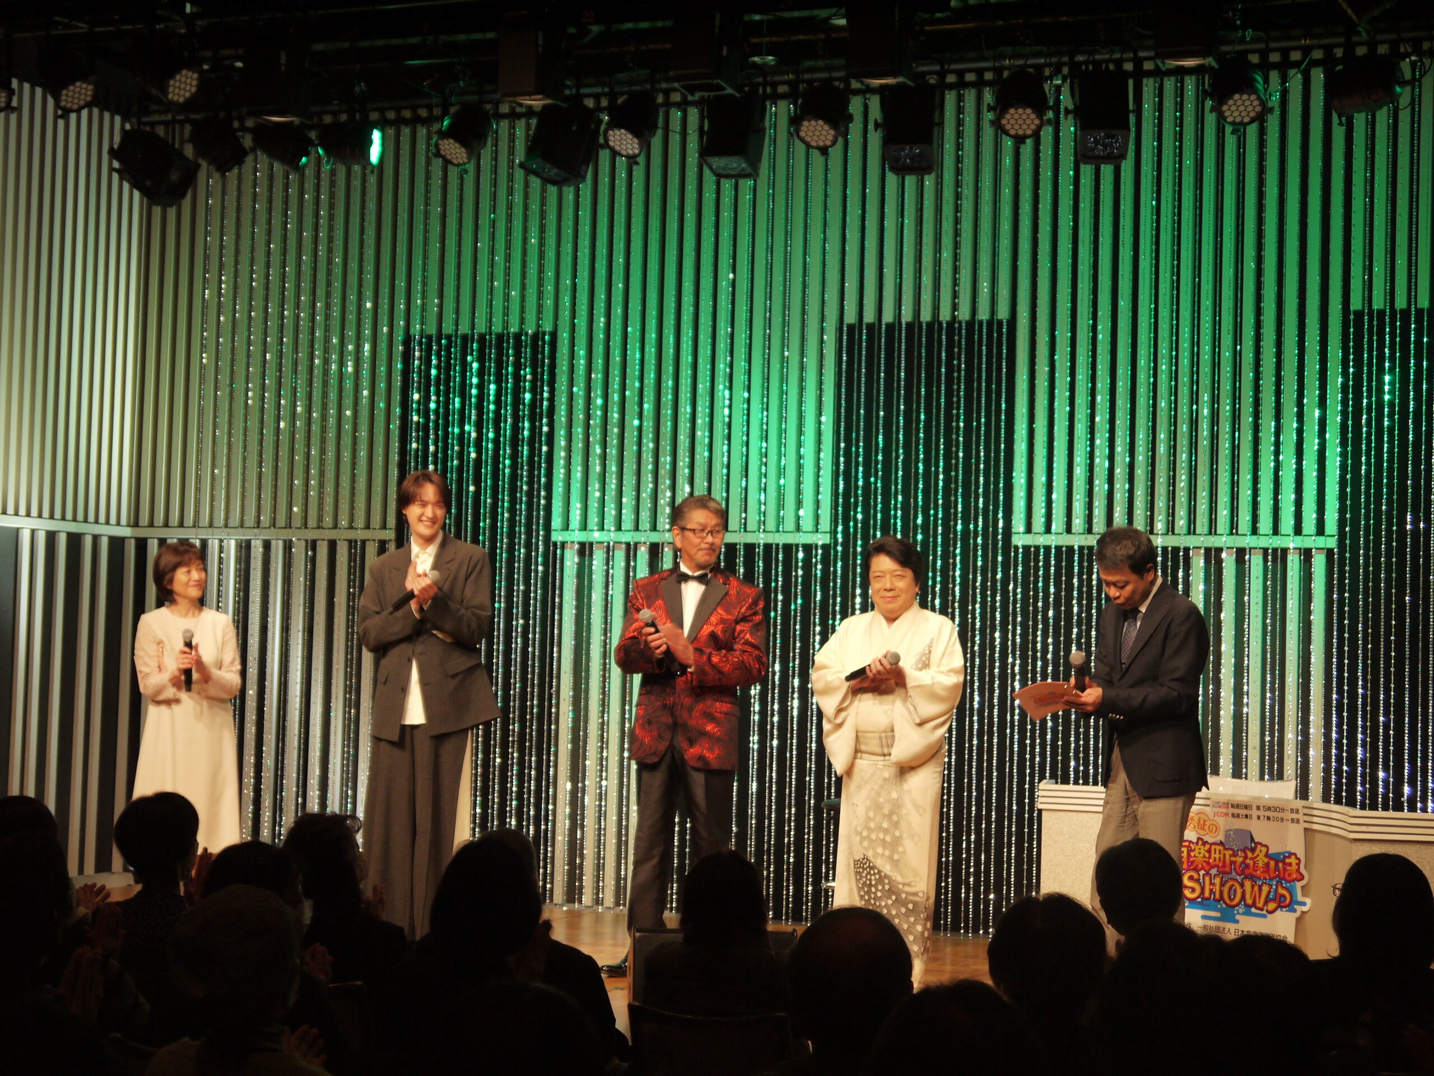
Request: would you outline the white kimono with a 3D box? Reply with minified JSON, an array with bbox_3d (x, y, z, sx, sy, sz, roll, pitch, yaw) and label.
[{"bbox_3d":[0.609,0.909,9.100,0.530,1.336,0.420,1,-3,9],"label":"white kimono"}]

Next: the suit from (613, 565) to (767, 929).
[{"bbox_3d":[-0.099,0.817,9.300,0.550,1.434,0.380,1,-3,16],"label":"suit"}]

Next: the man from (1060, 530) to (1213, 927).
[{"bbox_3d":[1.454,0.789,8.900,0.500,1.657,0.500,4,-4,-41],"label":"man"}]

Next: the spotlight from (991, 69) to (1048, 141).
[{"bbox_3d":[1.200,-1.713,10.187,0.205,0.250,0.200,1,-40,5],"label":"spotlight"}]

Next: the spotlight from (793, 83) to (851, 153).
[{"bbox_3d":[0.434,-1.716,10.512,0.220,0.235,0.205,0,-33,32],"label":"spotlight"}]

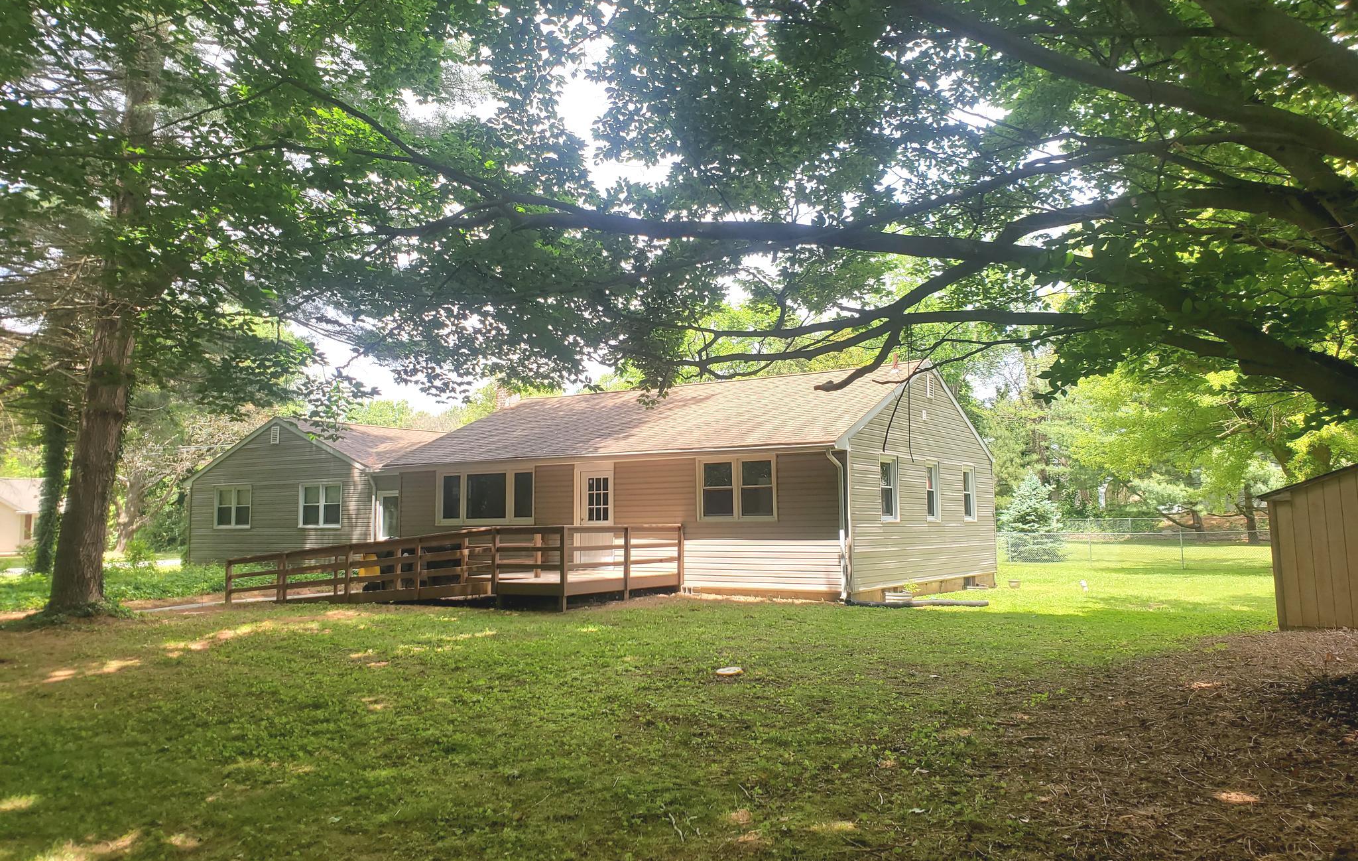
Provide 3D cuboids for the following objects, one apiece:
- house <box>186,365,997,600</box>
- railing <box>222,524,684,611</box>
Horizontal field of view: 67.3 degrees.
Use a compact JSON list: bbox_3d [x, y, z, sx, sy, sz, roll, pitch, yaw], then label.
[{"bbox_3d":[-3.951,1.580,27.782,22.450,5.080,9.800,-4,-6,33],"label":"house"},{"bbox_3d":[-4.759,2.755,20.764,9.300,1.580,3.650,-4,-6,33],"label":"railing"}]

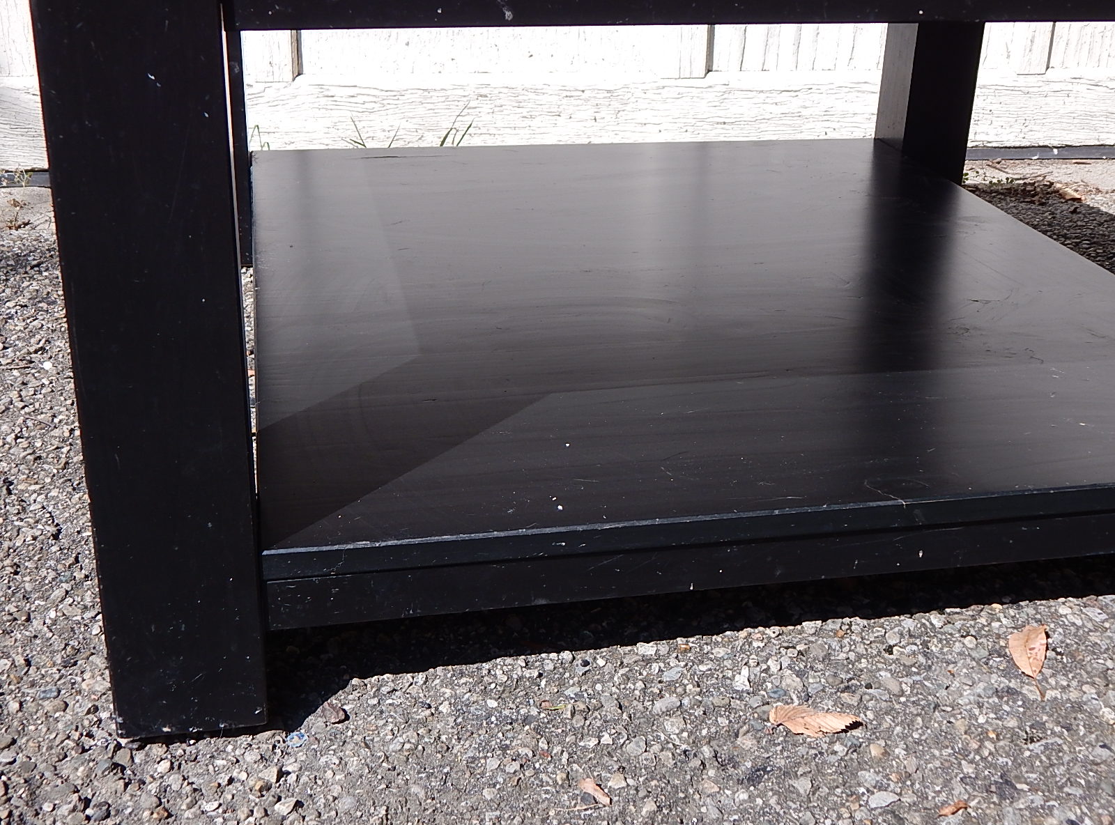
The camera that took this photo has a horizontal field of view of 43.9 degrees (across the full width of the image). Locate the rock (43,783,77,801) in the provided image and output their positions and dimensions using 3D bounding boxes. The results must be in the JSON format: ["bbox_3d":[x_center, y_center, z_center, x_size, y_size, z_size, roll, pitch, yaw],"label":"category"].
[{"bbox_3d":[-0.258,0.197,0.718,0.018,0.007,0.009,-14,28,-30],"label":"rock"}]

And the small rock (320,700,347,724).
[{"bbox_3d":[-0.127,0.170,0.785,0.015,0.009,0.013,13,26,23],"label":"small rock"}]

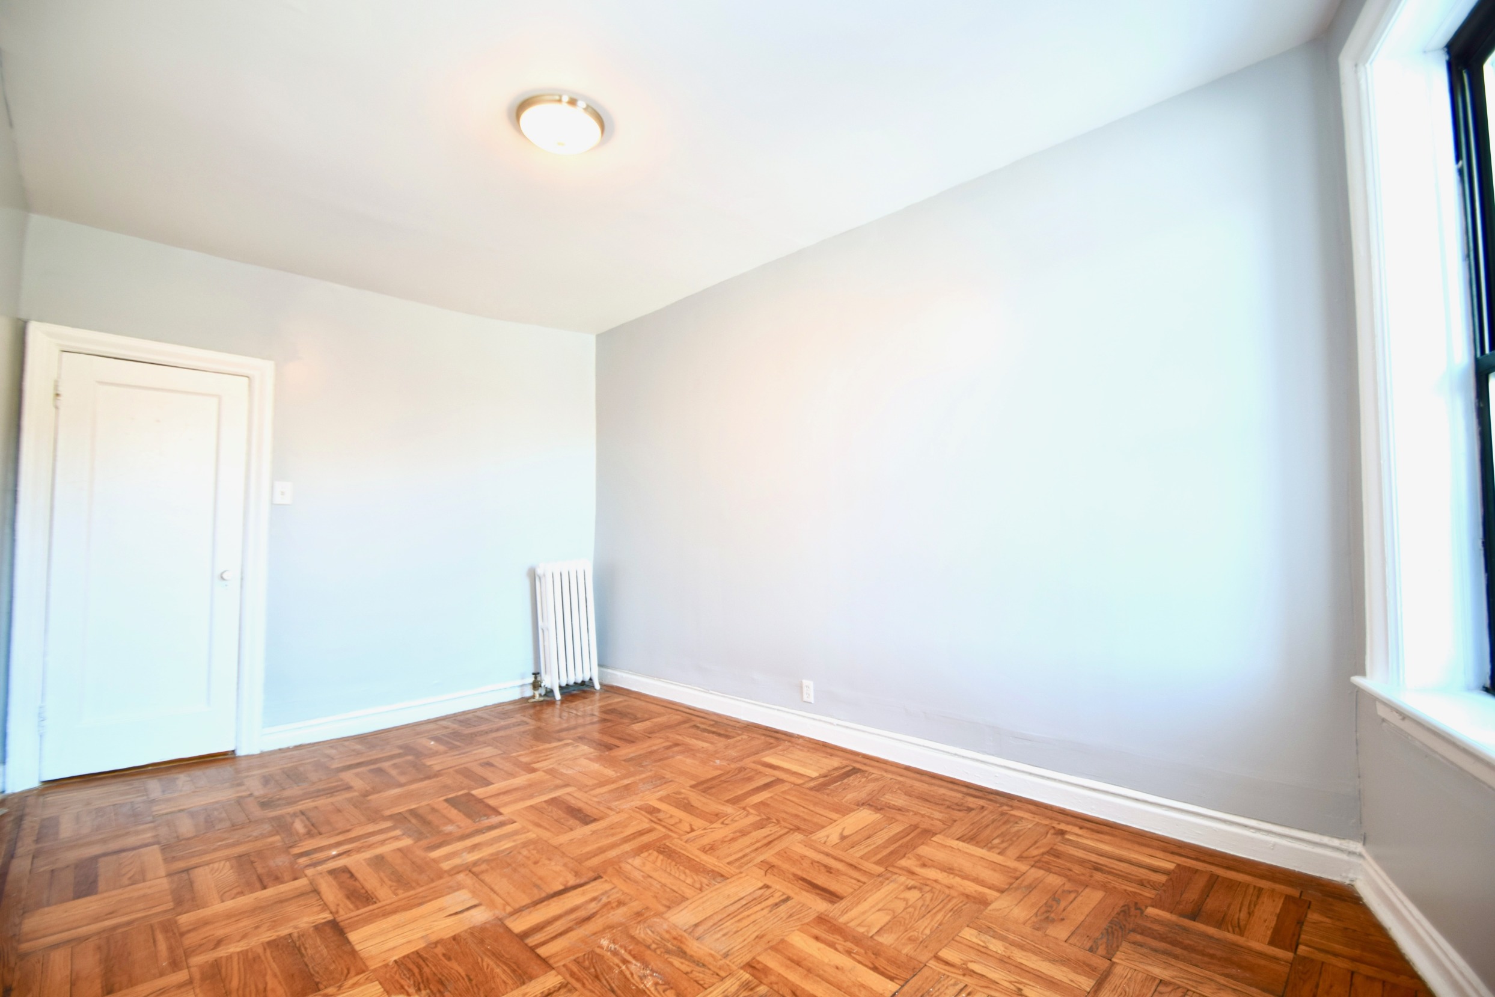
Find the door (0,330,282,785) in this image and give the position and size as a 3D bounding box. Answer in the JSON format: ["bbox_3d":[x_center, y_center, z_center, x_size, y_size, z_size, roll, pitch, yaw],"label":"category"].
[{"bbox_3d":[-3.005,0.275,3.158,0.920,2.140,0.100,2,-4,-43],"label":"door"}]

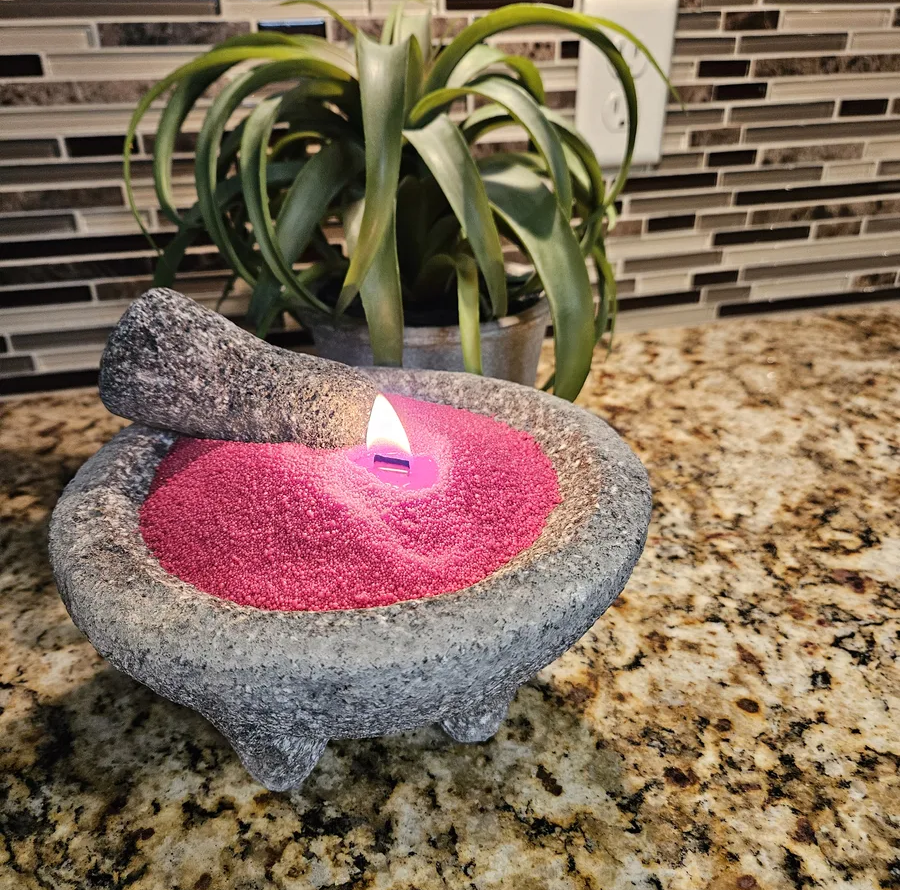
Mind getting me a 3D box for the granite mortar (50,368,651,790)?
[{"bbox_3d":[-0.031,0.057,0.298,0.196,0.120,0.194,-7,31,-11],"label":"granite mortar"}]

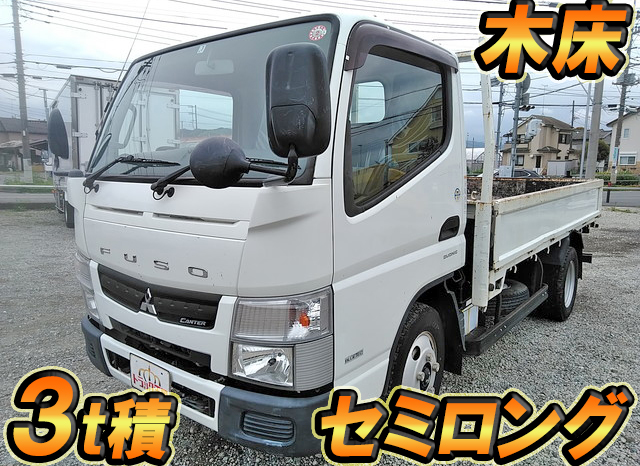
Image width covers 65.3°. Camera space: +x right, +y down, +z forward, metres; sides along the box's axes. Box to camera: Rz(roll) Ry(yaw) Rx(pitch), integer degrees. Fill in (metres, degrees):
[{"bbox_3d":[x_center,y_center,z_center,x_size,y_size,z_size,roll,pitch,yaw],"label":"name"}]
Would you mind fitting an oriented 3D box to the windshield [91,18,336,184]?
[{"bbox_3d":[-0.614,-0.574,2.235,1.580,0.670,0.140,6,-12,39],"label":"windshield"}]

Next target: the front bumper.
[{"bbox_3d":[-0.661,0.639,2.354,1.690,0.270,0.320,7,11,39],"label":"front bumper"}]

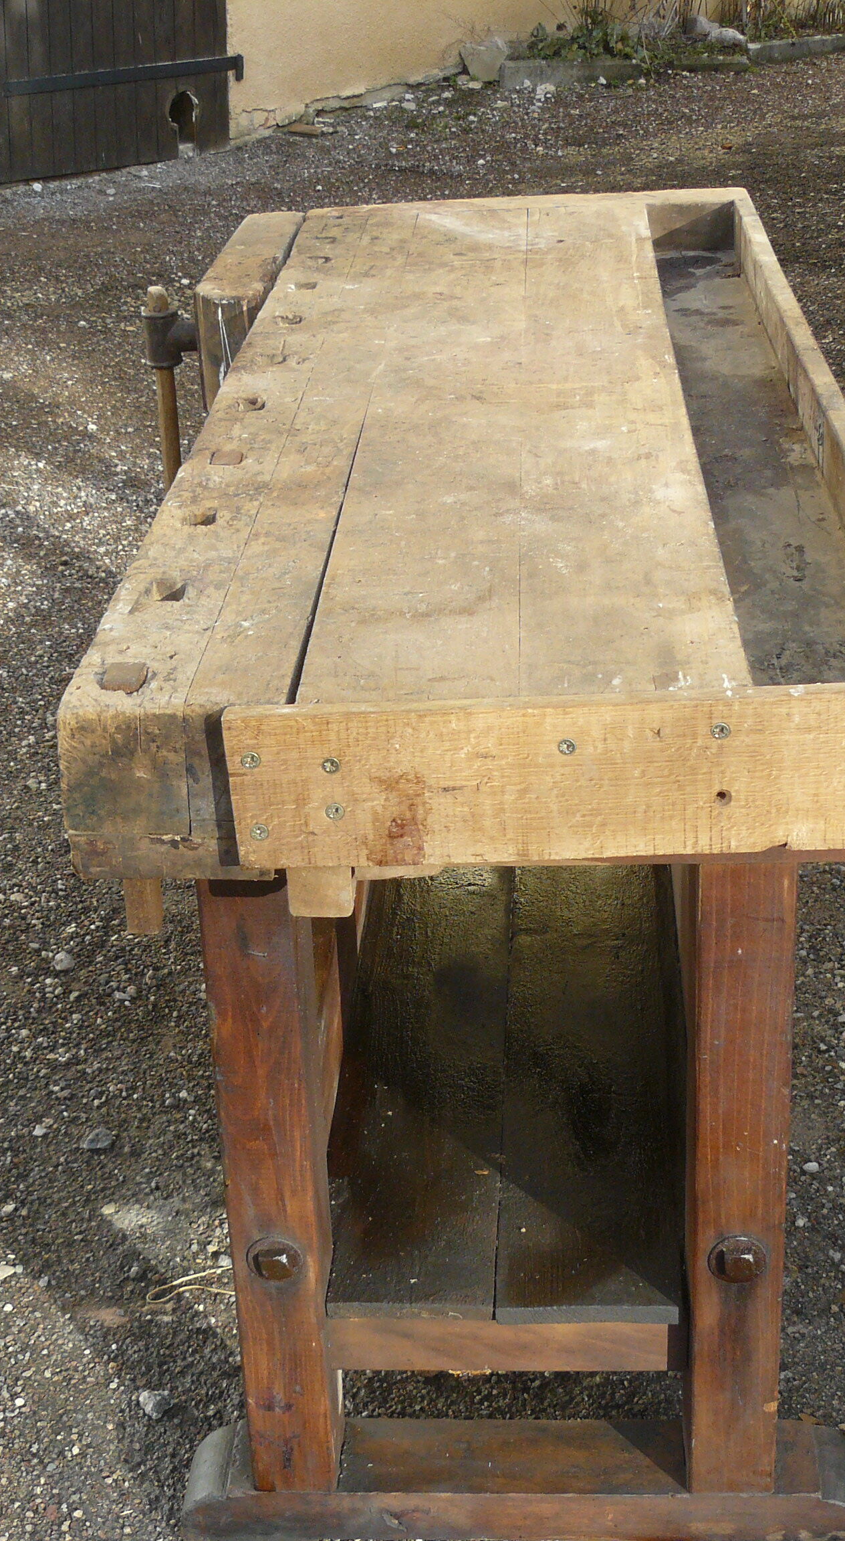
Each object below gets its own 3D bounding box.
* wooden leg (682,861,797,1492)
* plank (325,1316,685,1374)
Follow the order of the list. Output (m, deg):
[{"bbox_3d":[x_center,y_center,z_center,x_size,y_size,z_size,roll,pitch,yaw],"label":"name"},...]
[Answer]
[{"bbox_3d":[0.264,0.334,1.794,0.073,0.632,0.087,-1,25,3],"label":"wooden leg"},{"bbox_3d":[0.077,0.493,1.881,0.316,0.056,0.040,-1,25,3],"label":"plank"}]

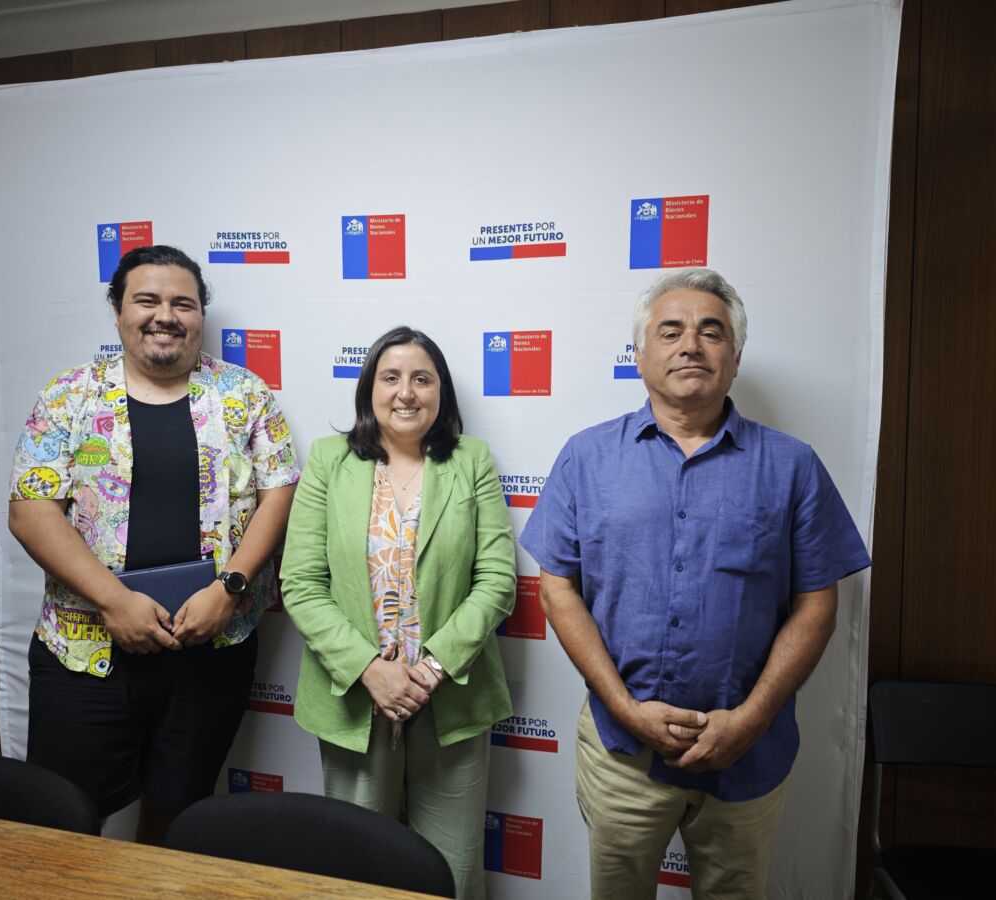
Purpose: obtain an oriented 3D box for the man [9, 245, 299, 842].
[{"bbox_3d":[-0.704,0.438,1.682,0.560,1.740,0.420,-1,3,-22],"label":"man"}]

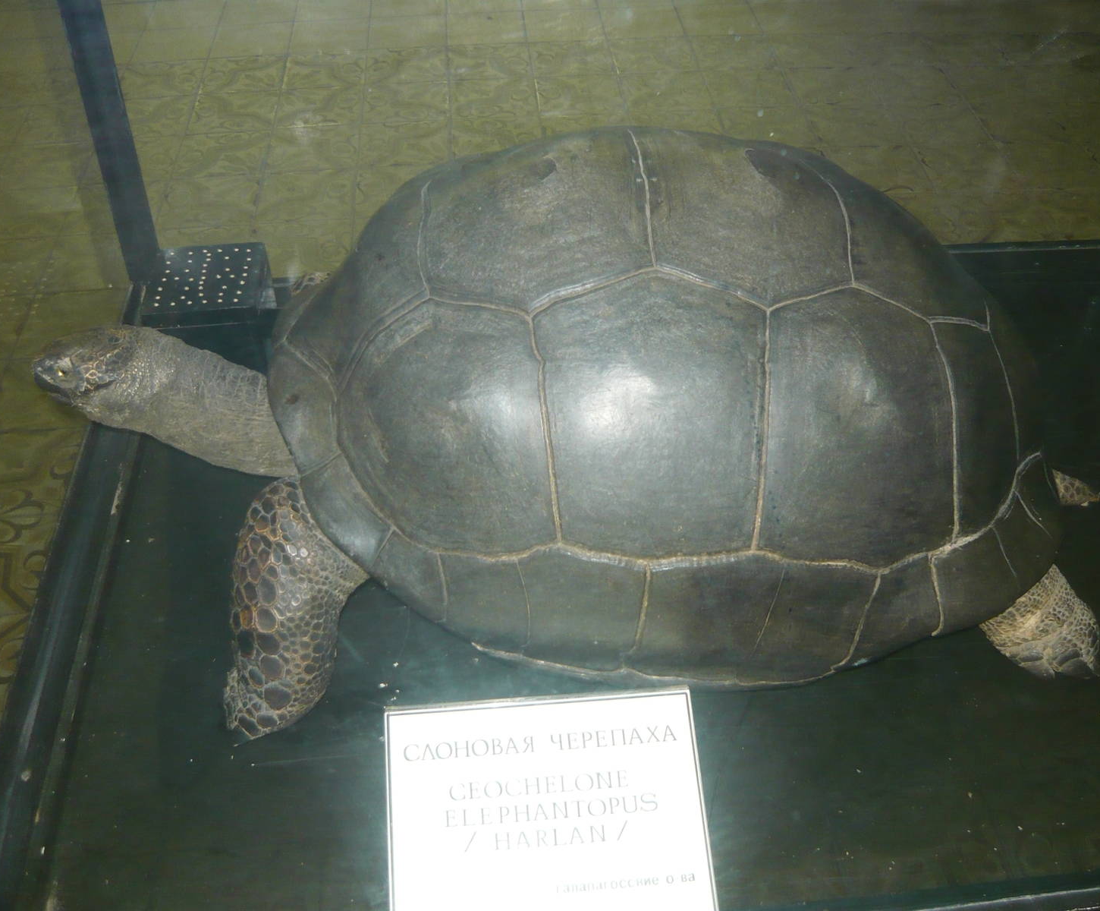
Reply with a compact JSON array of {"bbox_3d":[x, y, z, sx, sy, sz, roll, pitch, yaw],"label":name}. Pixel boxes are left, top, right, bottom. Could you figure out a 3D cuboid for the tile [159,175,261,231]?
[{"bbox_3d":[-0.700,-0.515,2.387,0.200,0.012,0.200,-3,43,-3],"label":"tile"}]

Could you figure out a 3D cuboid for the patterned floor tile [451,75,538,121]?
[{"bbox_3d":[-0.129,-0.833,2.719,0.200,0.012,0.200,-3,43,-3],"label":"patterned floor tile"}]

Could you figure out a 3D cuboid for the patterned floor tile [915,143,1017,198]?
[{"bbox_3d":[0.879,-0.598,2.451,0.200,0.012,0.200,-3,43,-3],"label":"patterned floor tile"}]

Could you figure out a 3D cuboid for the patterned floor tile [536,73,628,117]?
[{"bbox_3d":[0.072,-0.842,2.725,0.200,0.012,0.200,-3,43,-3],"label":"patterned floor tile"}]

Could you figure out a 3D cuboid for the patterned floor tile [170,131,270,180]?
[{"bbox_3d":[-0.718,-0.652,2.534,0.200,0.012,0.200,-3,43,-3],"label":"patterned floor tile"}]

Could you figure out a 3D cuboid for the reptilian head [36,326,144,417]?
[{"bbox_3d":[-0.551,-0.100,1.381,0.135,0.105,0.100,-3,43,-3],"label":"reptilian head"}]

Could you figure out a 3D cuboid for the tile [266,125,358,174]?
[{"bbox_3d":[-0.523,-0.668,2.548,0.200,0.012,0.200,-3,43,-3],"label":"tile"}]

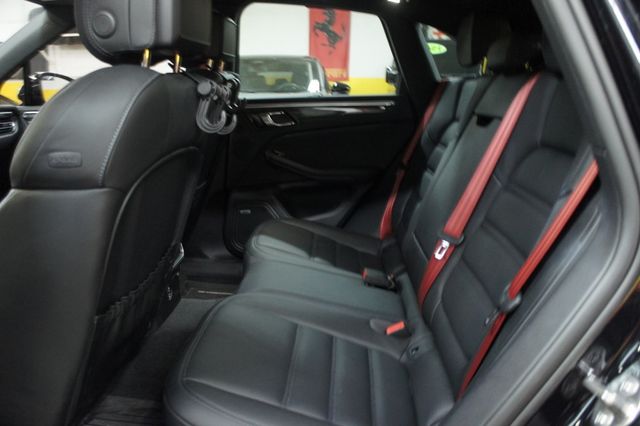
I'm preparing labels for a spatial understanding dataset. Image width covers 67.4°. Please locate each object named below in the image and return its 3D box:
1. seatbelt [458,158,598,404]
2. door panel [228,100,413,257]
[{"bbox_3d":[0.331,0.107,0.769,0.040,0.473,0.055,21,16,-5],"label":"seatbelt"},{"bbox_3d":[-0.015,-0.143,2.031,0.800,0.660,0.140,0,13,1],"label":"door panel"}]

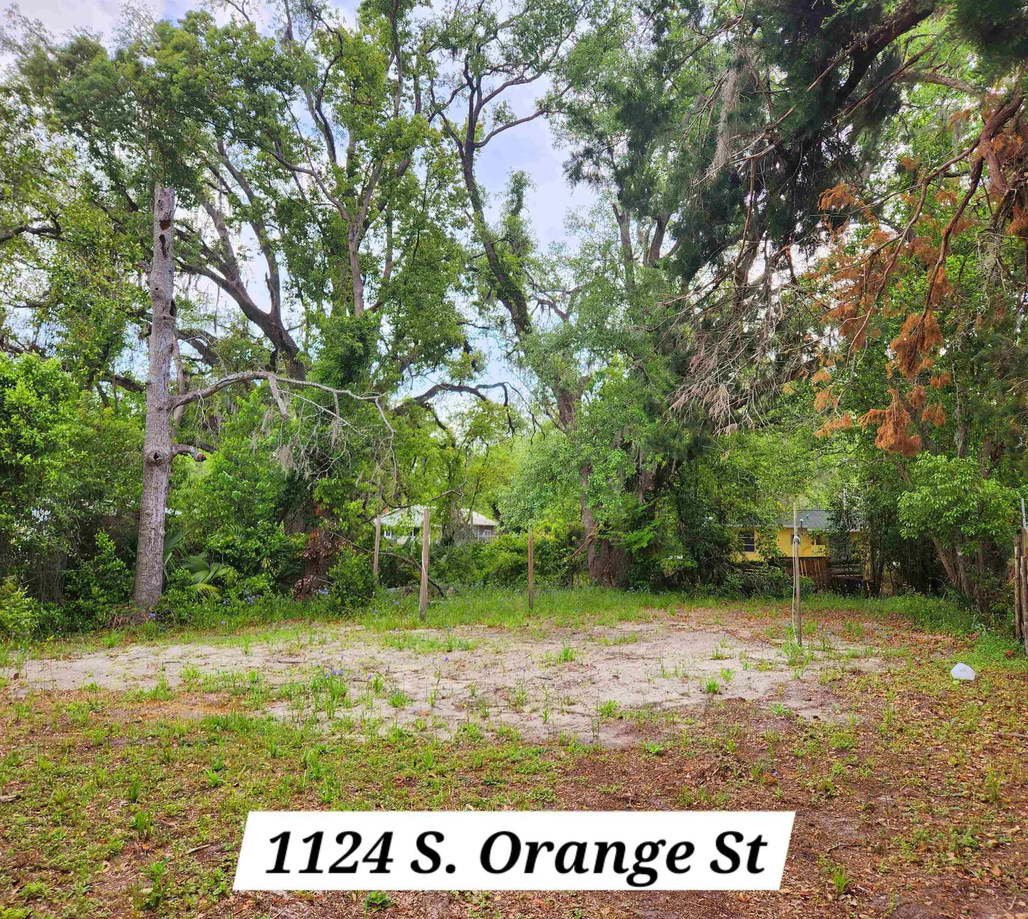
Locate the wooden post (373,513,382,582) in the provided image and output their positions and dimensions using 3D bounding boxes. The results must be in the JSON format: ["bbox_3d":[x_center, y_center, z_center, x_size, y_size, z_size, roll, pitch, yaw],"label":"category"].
[{"bbox_3d":[-3.441,2.472,20.364,0.100,2.235,0.100,0,-6,0],"label":"wooden post"}]

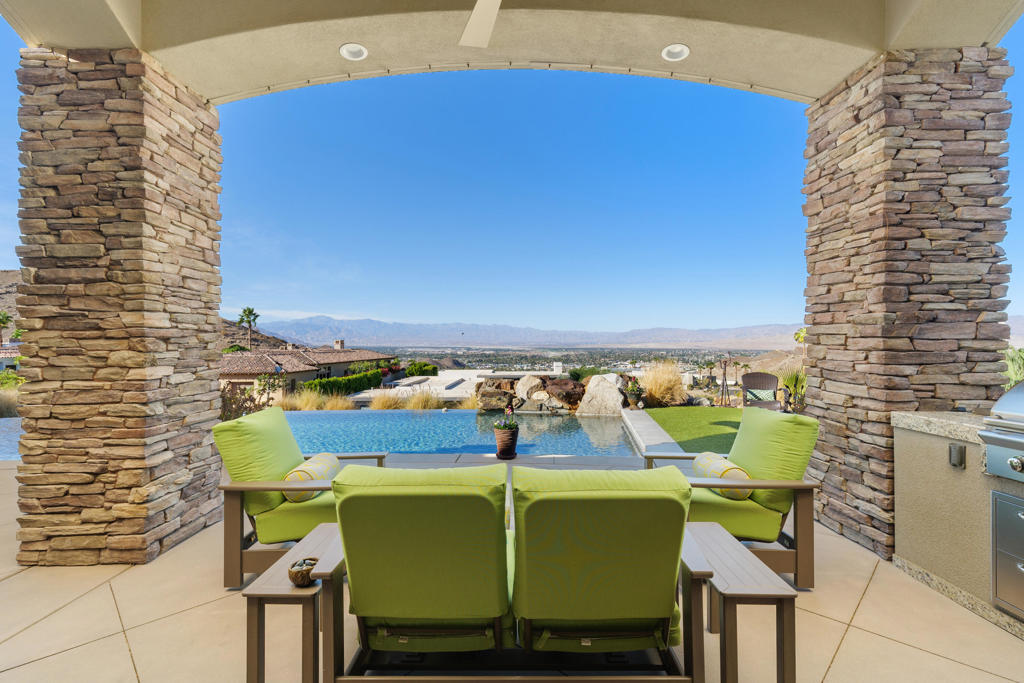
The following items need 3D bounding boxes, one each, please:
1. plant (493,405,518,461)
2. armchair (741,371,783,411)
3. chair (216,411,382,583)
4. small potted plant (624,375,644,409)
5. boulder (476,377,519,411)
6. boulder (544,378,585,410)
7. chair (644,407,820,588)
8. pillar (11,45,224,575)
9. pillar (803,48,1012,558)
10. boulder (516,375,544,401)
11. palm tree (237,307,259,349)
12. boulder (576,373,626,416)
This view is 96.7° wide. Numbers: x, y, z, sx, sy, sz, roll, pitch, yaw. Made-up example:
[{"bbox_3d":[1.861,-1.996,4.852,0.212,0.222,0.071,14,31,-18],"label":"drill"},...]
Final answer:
[{"bbox_3d":[-0.070,1.080,5.450,0.300,0.660,0.300,0,0,0],"label":"plant"},{"bbox_3d":[4.050,0.960,7.400,0.660,0.880,0.680,0,0,22],"label":"armchair"},{"bbox_3d":[-1.360,0.955,2.980,0.870,0.890,0.780,0,0,-2],"label":"chair"},{"bbox_3d":[2.530,1.040,9.400,0.430,0.730,0.430,0,0,0],"label":"small potted plant"},{"bbox_3d":[-0.310,1.130,9.900,0.900,0.730,0.700,0,0,0],"label":"boulder"},{"bbox_3d":[1.130,1.140,9.800,0.870,0.690,0.680,0,0,0],"label":"boulder"},{"bbox_3d":[1.400,0.955,2.980,0.870,0.890,0.780,0,0,3],"label":"chair"},{"bbox_3d":[-2.720,-0.230,3.220,0.850,3.260,0.700,0,0,0],"label":"pillar"},{"bbox_3d":[2.780,-0.240,3.260,0.850,3.260,0.700,0,0,0],"label":"pillar"},{"bbox_3d":[0.410,1.010,10.000,0.610,0.570,0.500,0,0,0],"label":"boulder"},{"bbox_3d":[-40.700,-1.400,70.000,3.400,8.000,3.400,0,0,0],"label":"palm tree"},{"bbox_3d":[1.850,1.070,9.400,1.000,0.880,0.750,0,0,0],"label":"boulder"}]

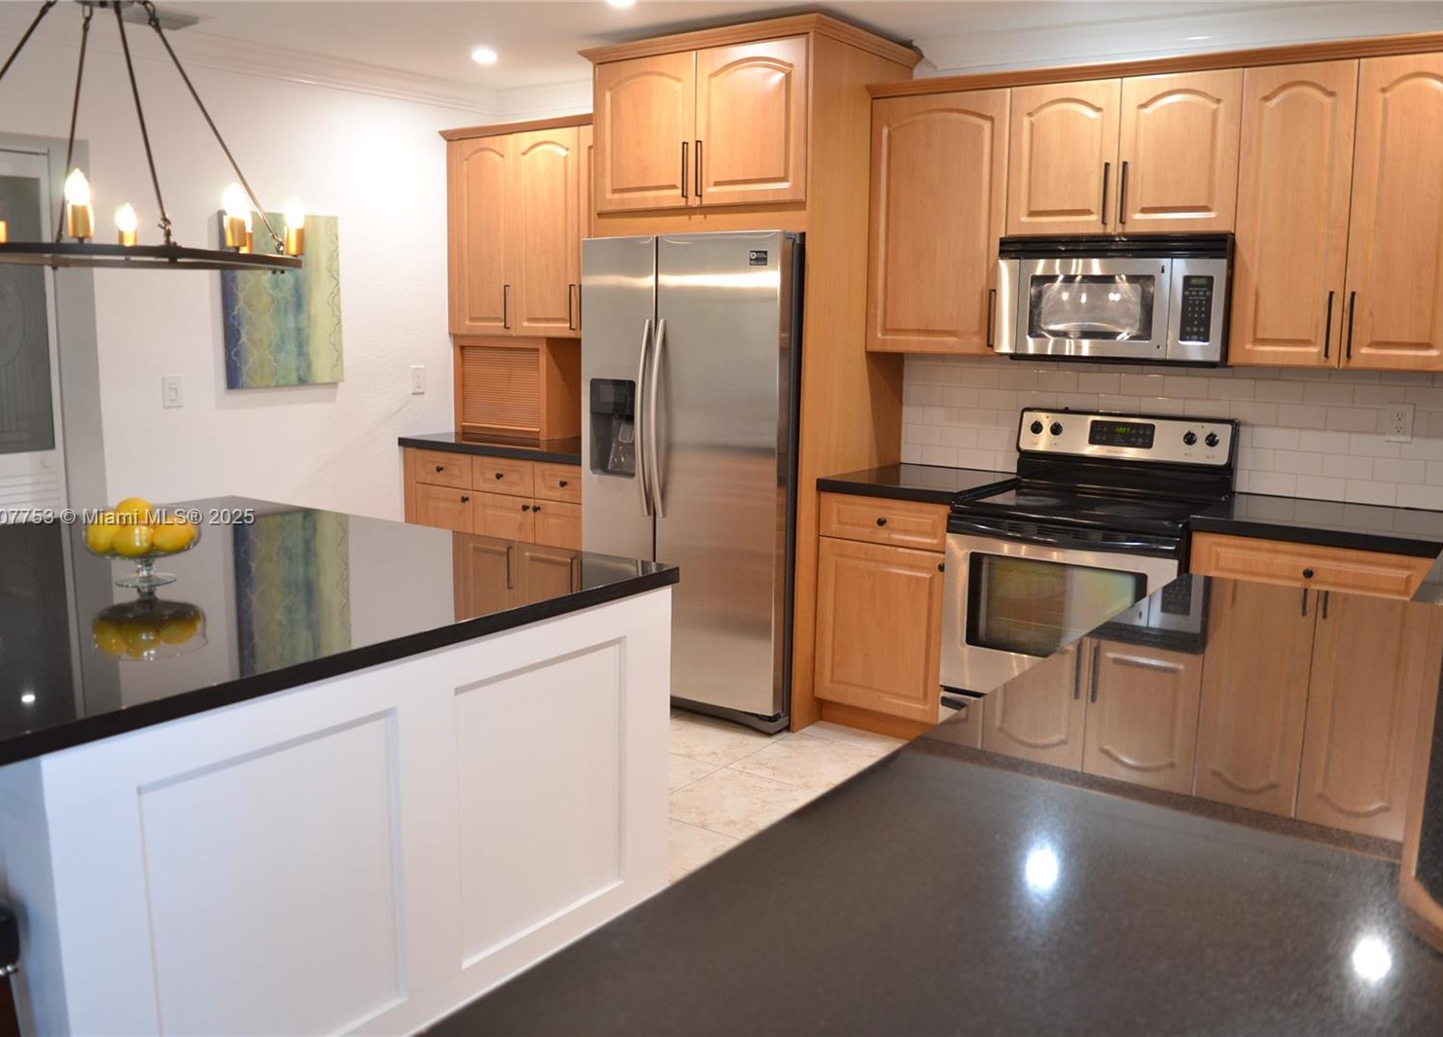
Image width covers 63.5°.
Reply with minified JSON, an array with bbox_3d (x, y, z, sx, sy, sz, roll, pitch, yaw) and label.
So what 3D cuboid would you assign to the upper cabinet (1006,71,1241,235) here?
[{"bbox_3d":[1.405,-1.214,3.995,0.759,0.493,0.335,7,12,33],"label":"upper cabinet"}]

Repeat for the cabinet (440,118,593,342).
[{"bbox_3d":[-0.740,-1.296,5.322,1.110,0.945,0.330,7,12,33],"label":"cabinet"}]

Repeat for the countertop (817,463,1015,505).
[{"bbox_3d":[0.757,-0.137,4.394,0.526,0.044,0.662,7,12,33],"label":"countertop"}]

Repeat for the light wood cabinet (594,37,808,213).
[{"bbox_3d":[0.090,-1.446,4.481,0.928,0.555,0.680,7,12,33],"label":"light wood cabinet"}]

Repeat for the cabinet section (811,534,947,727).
[{"bbox_3d":[0.734,0.356,4.351,0.529,0.608,0.580,7,12,35],"label":"cabinet section"}]

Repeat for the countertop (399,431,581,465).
[{"bbox_3d":[-0.817,-0.324,5.317,1.185,0.043,0.665,7,12,33],"label":"countertop"}]

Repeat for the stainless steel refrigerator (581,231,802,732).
[{"bbox_3d":[0.046,-0.189,4.680,0.910,1.790,0.860,7,12,33],"label":"stainless steel refrigerator"}]

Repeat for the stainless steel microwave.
[{"bbox_3d":[1.382,-0.758,4.045,0.762,0.410,0.400,7,12,33],"label":"stainless steel microwave"}]

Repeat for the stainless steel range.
[{"bbox_3d":[1.268,0.251,4.071,0.760,1.190,0.735,7,12,33],"label":"stainless steel range"}]

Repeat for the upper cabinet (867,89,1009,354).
[{"bbox_3d":[0.866,-1.077,4.378,0.524,0.911,0.335,7,12,33],"label":"upper cabinet"}]

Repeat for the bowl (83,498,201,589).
[{"bbox_3d":[-1.248,0.046,2.512,0.254,0.180,0.254,1,10,0],"label":"bowl"}]

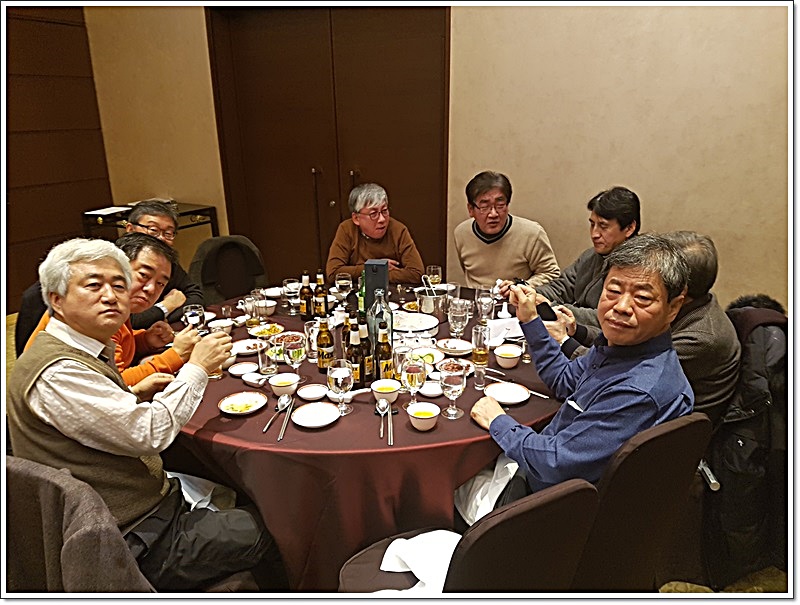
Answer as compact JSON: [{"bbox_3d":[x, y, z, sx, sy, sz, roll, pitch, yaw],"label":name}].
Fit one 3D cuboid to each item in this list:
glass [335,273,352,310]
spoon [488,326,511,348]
[{"bbox_3d":[-0.257,-0.053,2.770,0.075,0.155,0.075,-1,18,0],"label":"glass"},{"bbox_3d":[0.379,0.131,2.349,0.135,0.045,0.045,-14,22,-34],"label":"spoon"}]

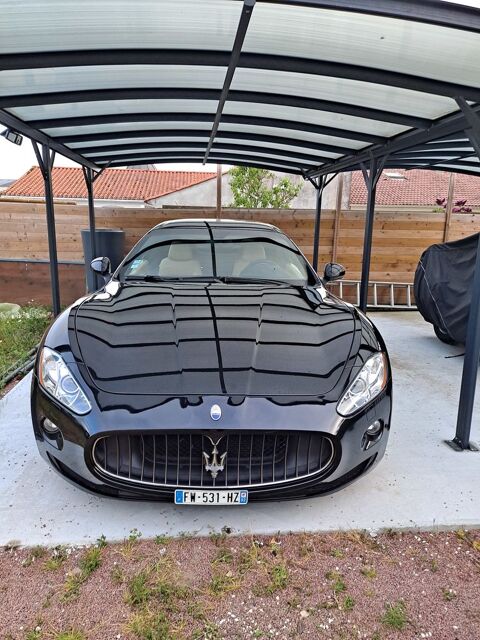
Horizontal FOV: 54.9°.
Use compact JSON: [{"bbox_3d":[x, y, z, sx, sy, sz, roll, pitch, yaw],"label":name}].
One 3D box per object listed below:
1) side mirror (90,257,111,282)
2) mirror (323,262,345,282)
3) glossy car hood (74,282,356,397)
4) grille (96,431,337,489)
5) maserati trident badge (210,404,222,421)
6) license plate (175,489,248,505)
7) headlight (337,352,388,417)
[{"bbox_3d":[-1.105,-0.400,3.660,0.180,0.160,0.140,0,13,-2],"label":"side mirror"},{"bbox_3d":[0.749,-0.380,3.700,0.180,0.155,0.140,0,13,-2],"label":"mirror"},{"bbox_3d":[-0.122,0.025,2.530,1.520,0.280,1.420,0,13,-2],"label":"glossy car hood"},{"bbox_3d":[-0.100,0.531,1.852,1.000,0.235,0.170,0,13,-2],"label":"grille"},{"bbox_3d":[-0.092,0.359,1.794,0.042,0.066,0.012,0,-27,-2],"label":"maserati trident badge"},{"bbox_3d":[-0.108,0.681,1.774,0.285,0.064,0.012,0,13,-2],"label":"license plate"},{"bbox_3d":[0.592,0.296,2.179,0.360,0.200,0.450,0,13,-2],"label":"headlight"}]

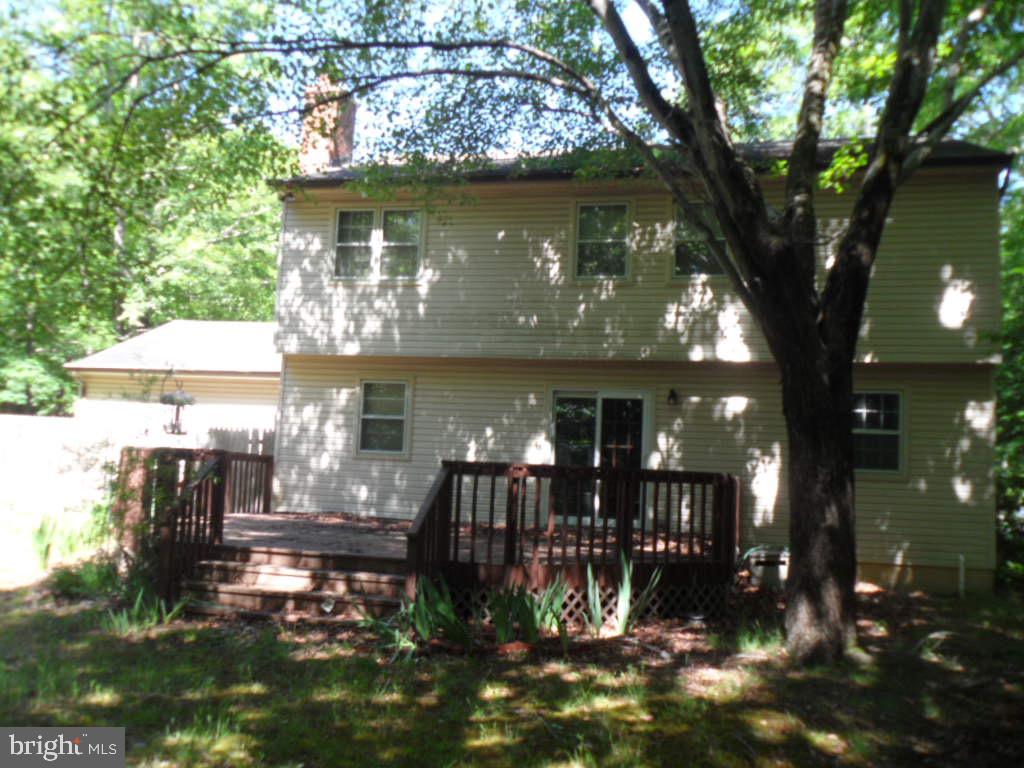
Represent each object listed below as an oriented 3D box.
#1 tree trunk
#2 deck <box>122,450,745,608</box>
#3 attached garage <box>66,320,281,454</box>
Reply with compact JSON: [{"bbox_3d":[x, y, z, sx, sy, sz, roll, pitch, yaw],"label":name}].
[{"bbox_3d":[2.710,1.070,8.053,0.640,2.580,0.640,1,-4,13],"label":"tree trunk"},{"bbox_3d":[-0.835,1.713,11.420,7.150,1.520,5.280,1,-4,13],"label":"deck"},{"bbox_3d":[-5.476,0.650,22.434,6.750,4.440,7.200,1,-4,13],"label":"attached garage"}]

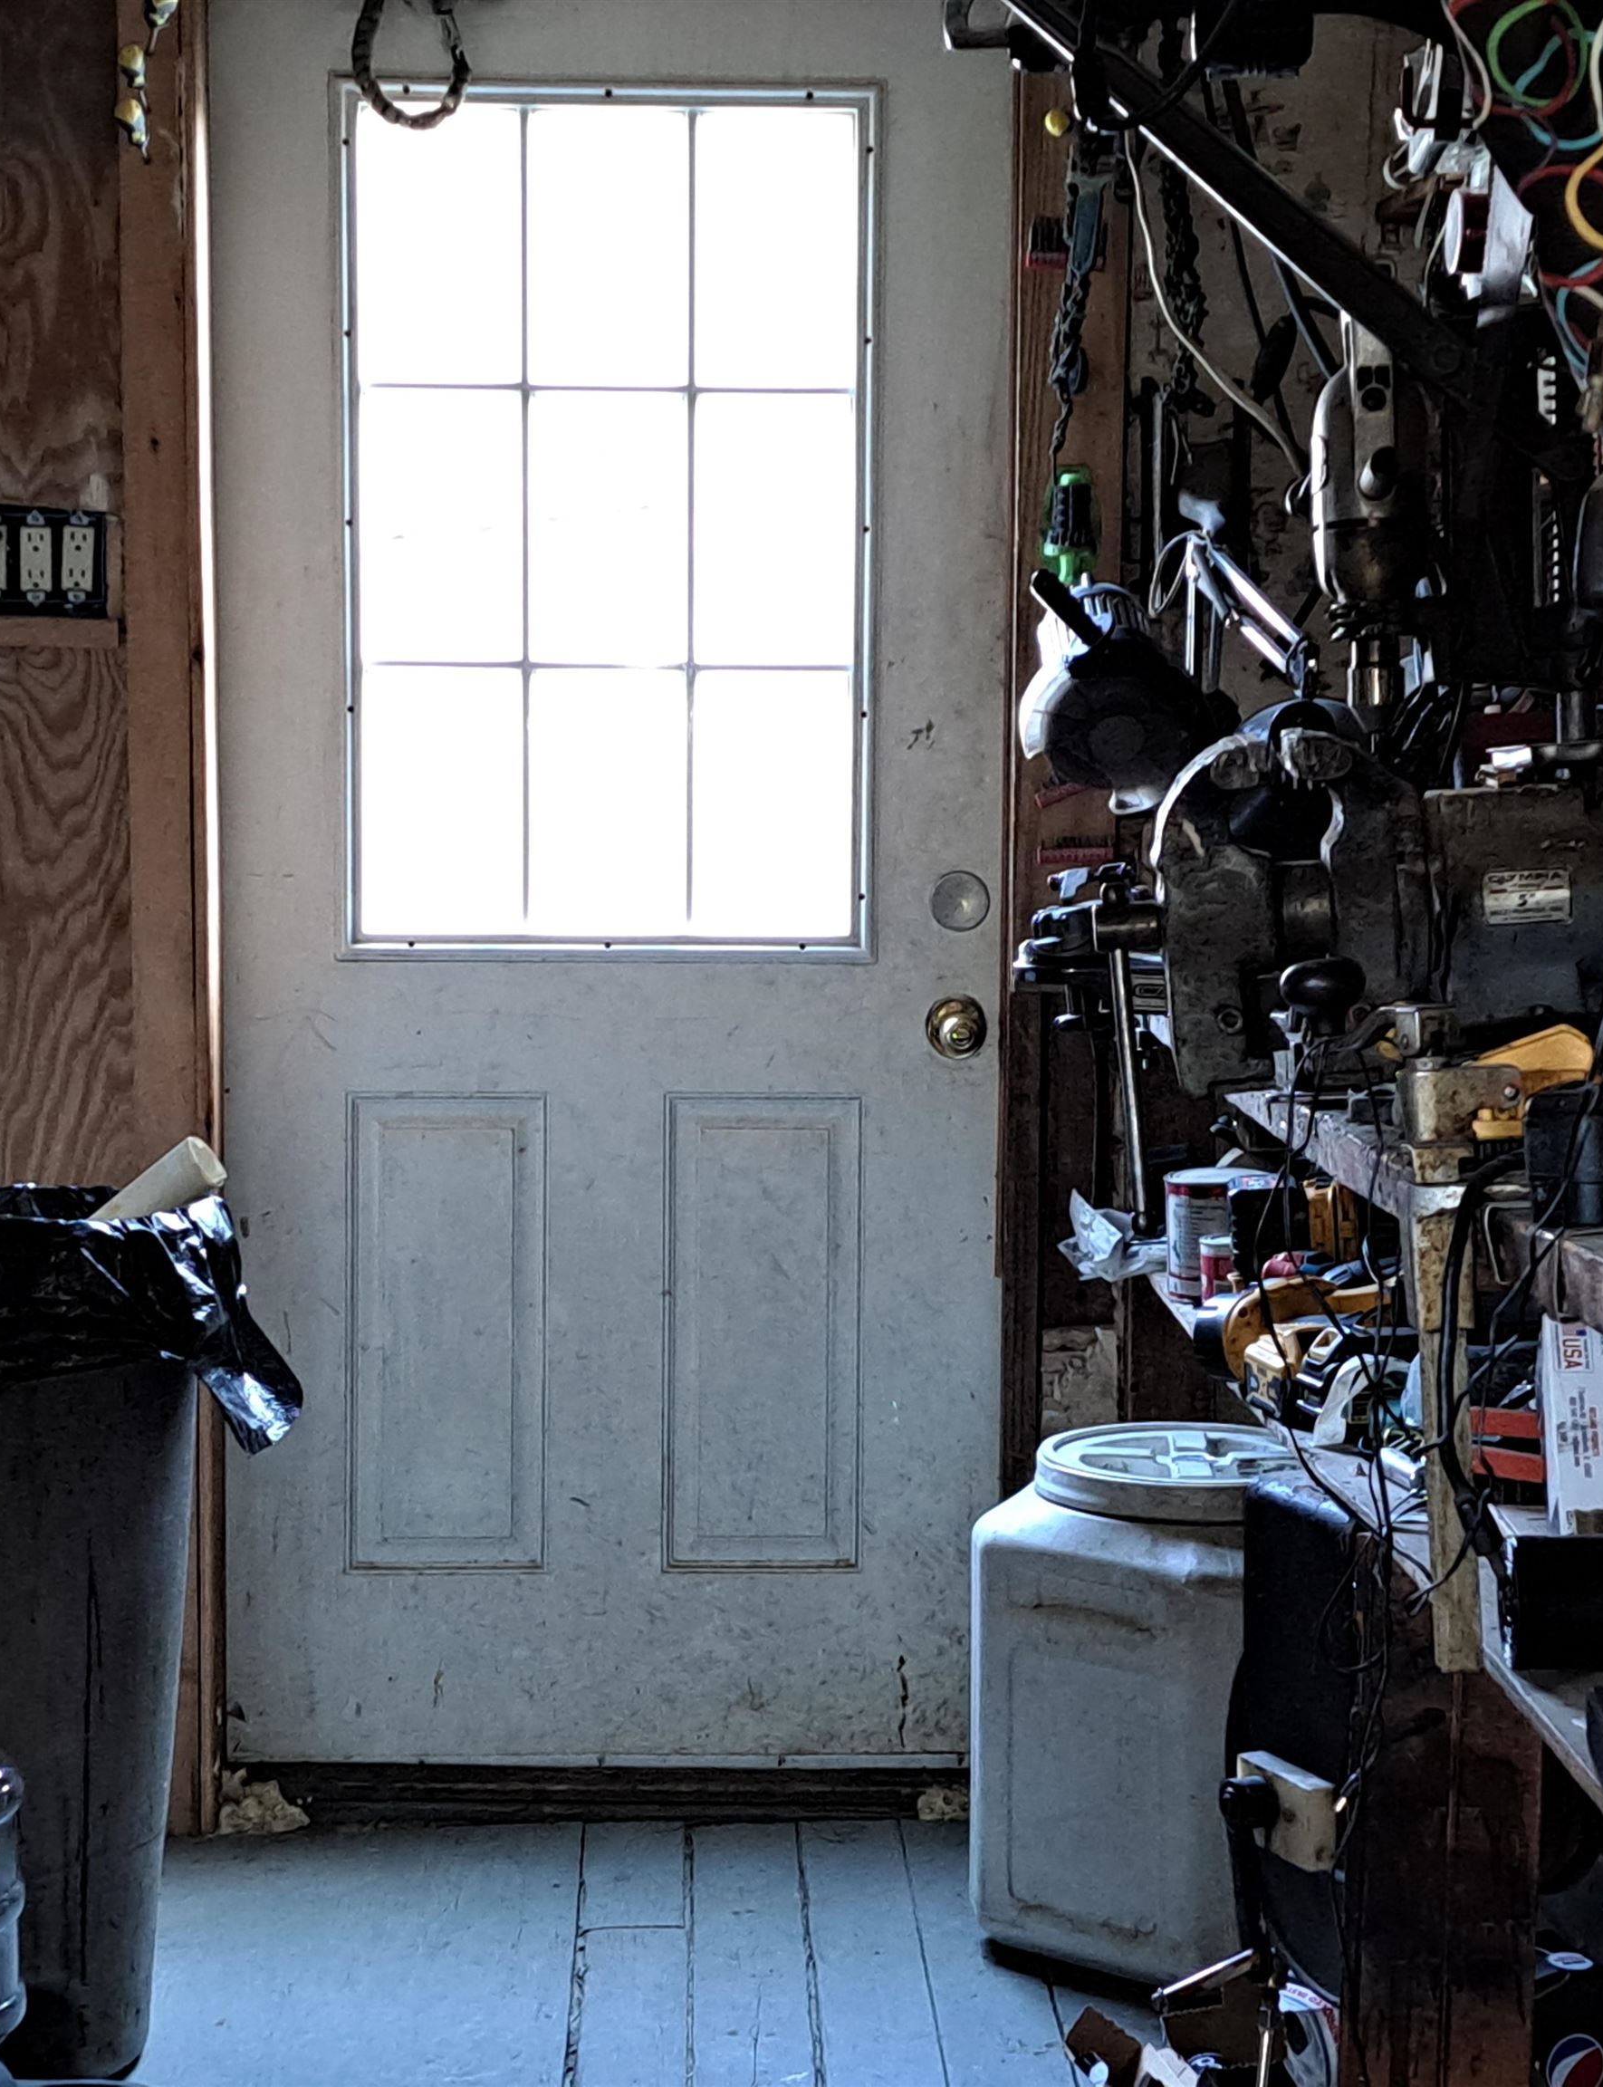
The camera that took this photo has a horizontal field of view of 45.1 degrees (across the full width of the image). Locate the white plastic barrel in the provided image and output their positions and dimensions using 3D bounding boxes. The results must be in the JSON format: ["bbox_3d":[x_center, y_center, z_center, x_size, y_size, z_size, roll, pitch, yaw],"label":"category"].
[{"bbox_3d":[0.377,0.655,1.975,0.345,0.475,0.345,1,3,26],"label":"white plastic barrel"}]

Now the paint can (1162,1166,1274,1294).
[{"bbox_3d":[0.421,0.196,1.950,0.110,0.121,0.110,1,3,11],"label":"paint can"}]

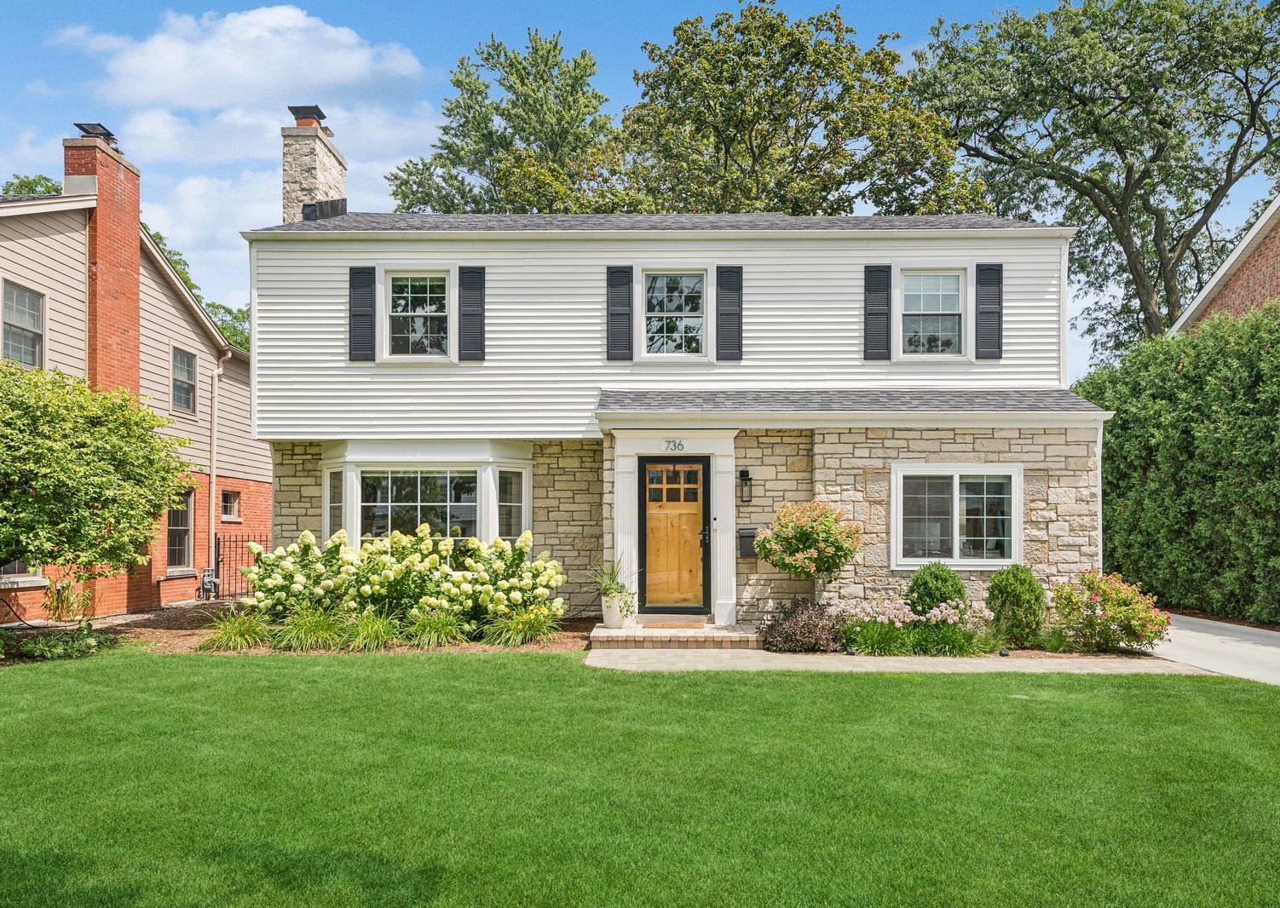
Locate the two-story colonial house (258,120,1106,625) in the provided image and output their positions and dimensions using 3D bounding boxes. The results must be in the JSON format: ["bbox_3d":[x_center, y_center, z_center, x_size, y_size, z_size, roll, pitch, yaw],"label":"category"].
[{"bbox_3d":[0.320,-1.400,16.200,11.700,8.000,9.200,0,-2,0],"label":"two-story colonial house"}]

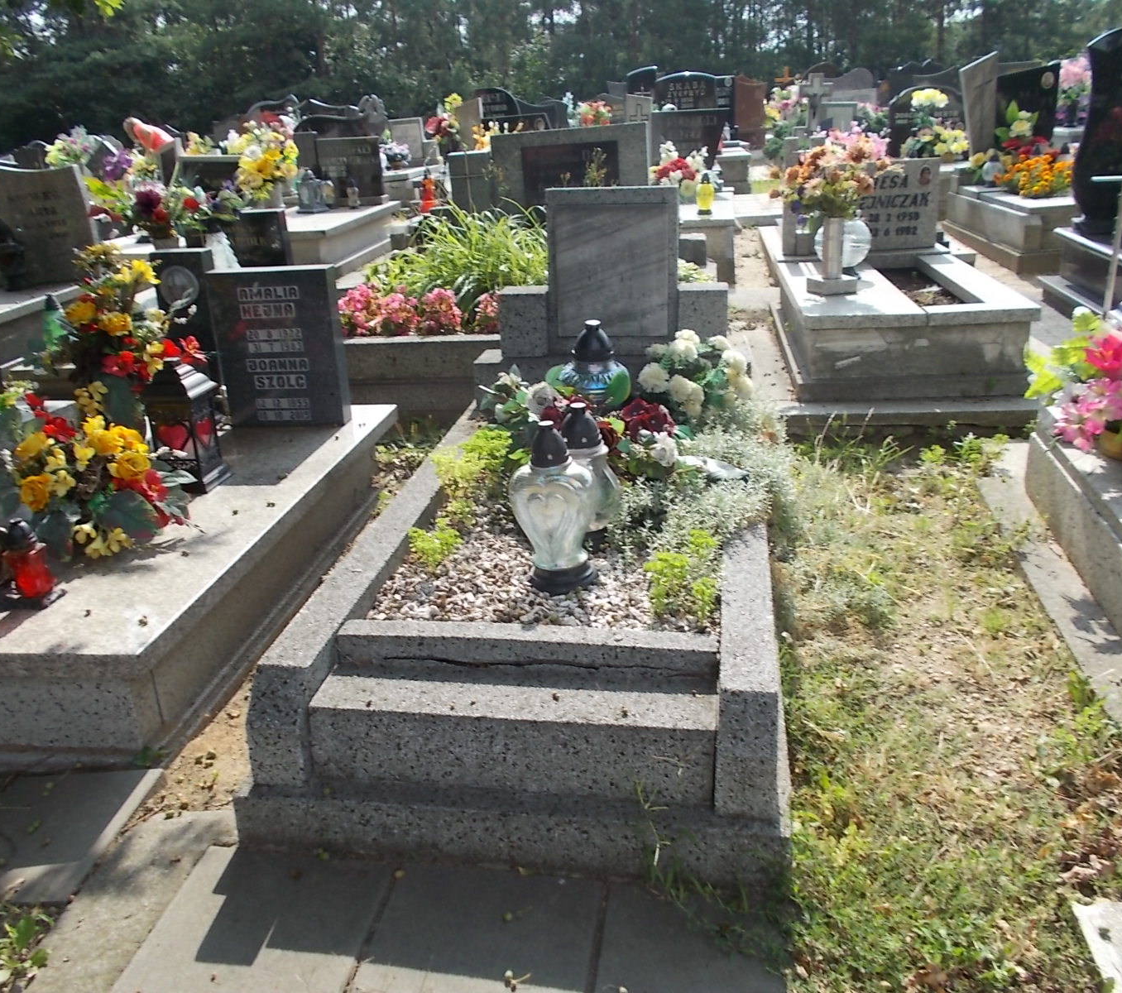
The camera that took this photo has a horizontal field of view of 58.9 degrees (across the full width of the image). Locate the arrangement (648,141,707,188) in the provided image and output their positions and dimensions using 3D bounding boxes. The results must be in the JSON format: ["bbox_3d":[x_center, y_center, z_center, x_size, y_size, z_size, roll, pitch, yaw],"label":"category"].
[{"bbox_3d":[0.926,-2.659,7.950,0.450,0.360,0.380,2,23,10],"label":"arrangement"}]

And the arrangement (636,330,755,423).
[{"bbox_3d":[0.387,-0.330,2.849,0.330,0.280,0.290,1,21,10],"label":"arrangement"}]

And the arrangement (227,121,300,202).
[{"bbox_3d":[-2.751,-3.077,9.200,0.600,0.720,0.480,2,23,10],"label":"arrangement"}]

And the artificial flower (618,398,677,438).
[{"bbox_3d":[0.233,-0.208,2.651,0.145,0.100,0.125,1,21,10],"label":"artificial flower"}]

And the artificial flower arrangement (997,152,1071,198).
[{"bbox_3d":[3.640,-2.454,7.600,0.580,0.300,0.450,2,23,10],"label":"artificial flower arrangement"}]

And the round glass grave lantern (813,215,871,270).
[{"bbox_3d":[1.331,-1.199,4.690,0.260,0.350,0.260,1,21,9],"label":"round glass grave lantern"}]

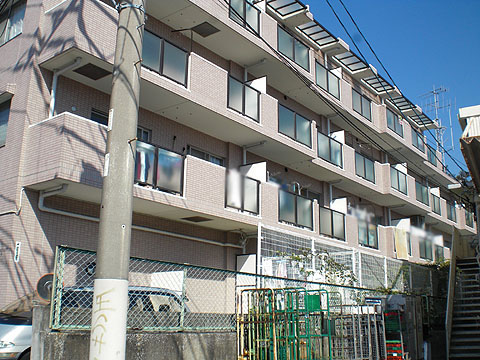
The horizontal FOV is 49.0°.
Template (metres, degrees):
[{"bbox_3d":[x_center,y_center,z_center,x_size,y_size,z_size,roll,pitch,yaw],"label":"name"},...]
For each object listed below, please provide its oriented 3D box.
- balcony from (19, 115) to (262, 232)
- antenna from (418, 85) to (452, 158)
[{"bbox_3d":[-1.912,0.099,13.023,1.370,1.330,6.496,-11,-19,38],"label":"balcony"},{"bbox_3d":[12.307,-3.539,33.000,2.100,4.900,1.300,-11,-19,38],"label":"antenna"}]

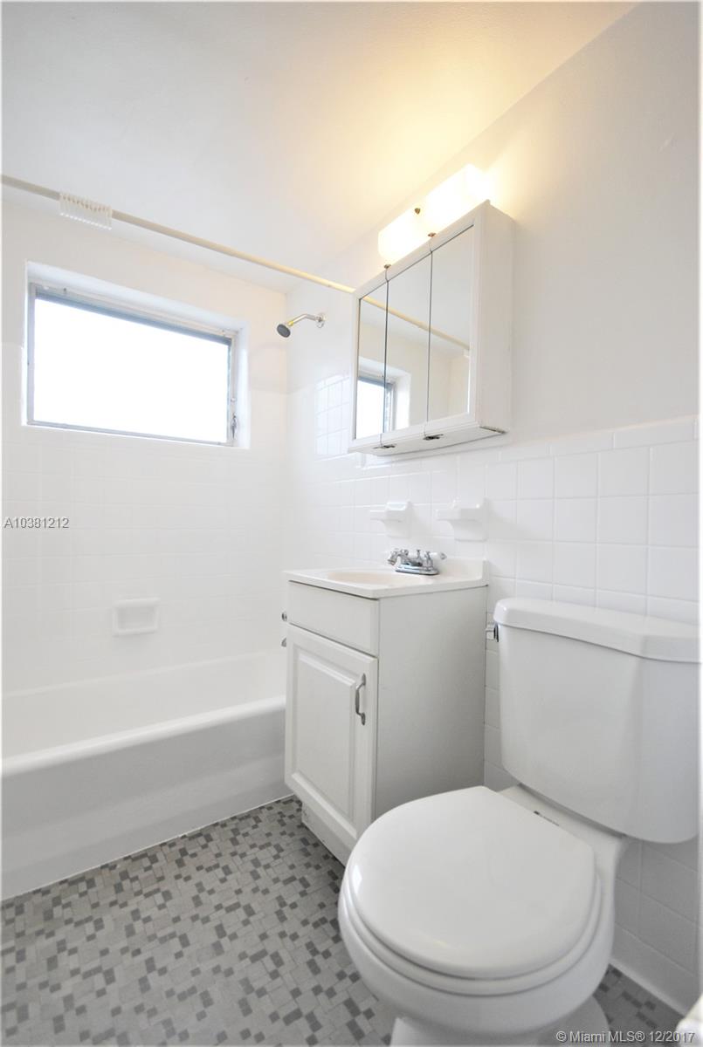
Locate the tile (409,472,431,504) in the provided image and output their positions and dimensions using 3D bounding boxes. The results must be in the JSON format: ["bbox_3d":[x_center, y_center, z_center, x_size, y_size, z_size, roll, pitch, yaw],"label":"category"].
[{"bbox_3d":[0.245,-0.122,1.538,0.009,0.108,0.108,1,0,-35],"label":"tile"}]

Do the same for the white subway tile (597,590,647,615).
[{"bbox_3d":[0.624,0.214,1.015,0.009,0.107,0.107,1,0,-36],"label":"white subway tile"}]

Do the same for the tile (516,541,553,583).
[{"bbox_3d":[0.500,0.100,1.194,0.010,0.108,0.108,1,0,-36],"label":"tile"}]

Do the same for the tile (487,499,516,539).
[{"bbox_3d":[0.439,-0.012,1.274,0.009,0.107,0.107,1,0,-36],"label":"tile"}]

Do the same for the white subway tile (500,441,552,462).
[{"bbox_3d":[0.482,-0.202,1.219,0.010,0.051,0.151,1,0,-36],"label":"white subway tile"}]

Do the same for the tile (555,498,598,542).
[{"bbox_3d":[0.561,-0.008,1.092,0.009,0.108,0.108,1,0,-35],"label":"tile"}]

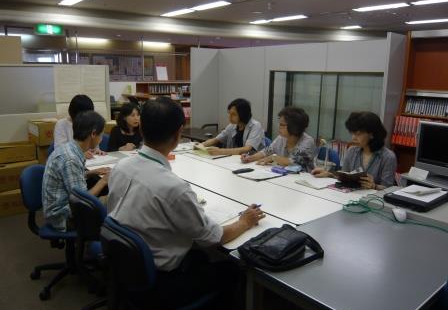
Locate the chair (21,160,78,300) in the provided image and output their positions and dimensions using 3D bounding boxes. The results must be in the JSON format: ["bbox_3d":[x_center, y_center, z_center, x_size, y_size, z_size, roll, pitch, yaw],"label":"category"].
[{"bbox_3d":[-1.080,0.470,2.530,0.590,0.840,0.560,-3,14,-16],"label":"chair"}]

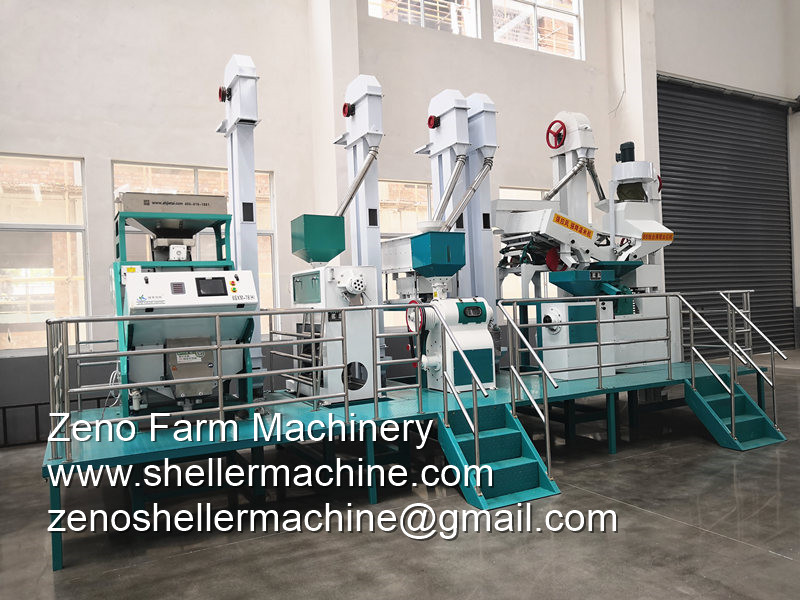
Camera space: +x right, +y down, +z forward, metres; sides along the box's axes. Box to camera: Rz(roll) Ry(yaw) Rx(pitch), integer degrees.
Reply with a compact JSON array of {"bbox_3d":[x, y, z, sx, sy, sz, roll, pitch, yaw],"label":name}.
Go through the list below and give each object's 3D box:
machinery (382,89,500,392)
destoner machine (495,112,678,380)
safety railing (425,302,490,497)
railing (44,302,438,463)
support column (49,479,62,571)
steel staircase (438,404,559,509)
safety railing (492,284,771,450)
[{"bbox_3d":[0.570,-0.798,7.185,1.720,3.450,1.450,-2,0,-28],"label":"machinery"},{"bbox_3d":[2.295,-0.810,7.957,2.550,3.350,1.600,-2,0,-28],"label":"destoner machine"},{"bbox_3d":[0.502,0.790,5.111,0.065,1.514,0.741,-2,0,-28],"label":"safety railing"},{"bbox_3d":[-0.985,0.544,4.745,2.951,0.939,0.065,-2,0,-28],"label":"railing"},{"bbox_3d":[-2.210,1.423,4.015,0.062,0.572,0.062,-2,0,-28],"label":"support column"},{"bbox_3d":[0.819,1.276,5.226,0.728,0.650,0.669,-2,0,-28],"label":"steel staircase"},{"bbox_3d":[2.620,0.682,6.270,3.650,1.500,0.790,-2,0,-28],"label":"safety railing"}]

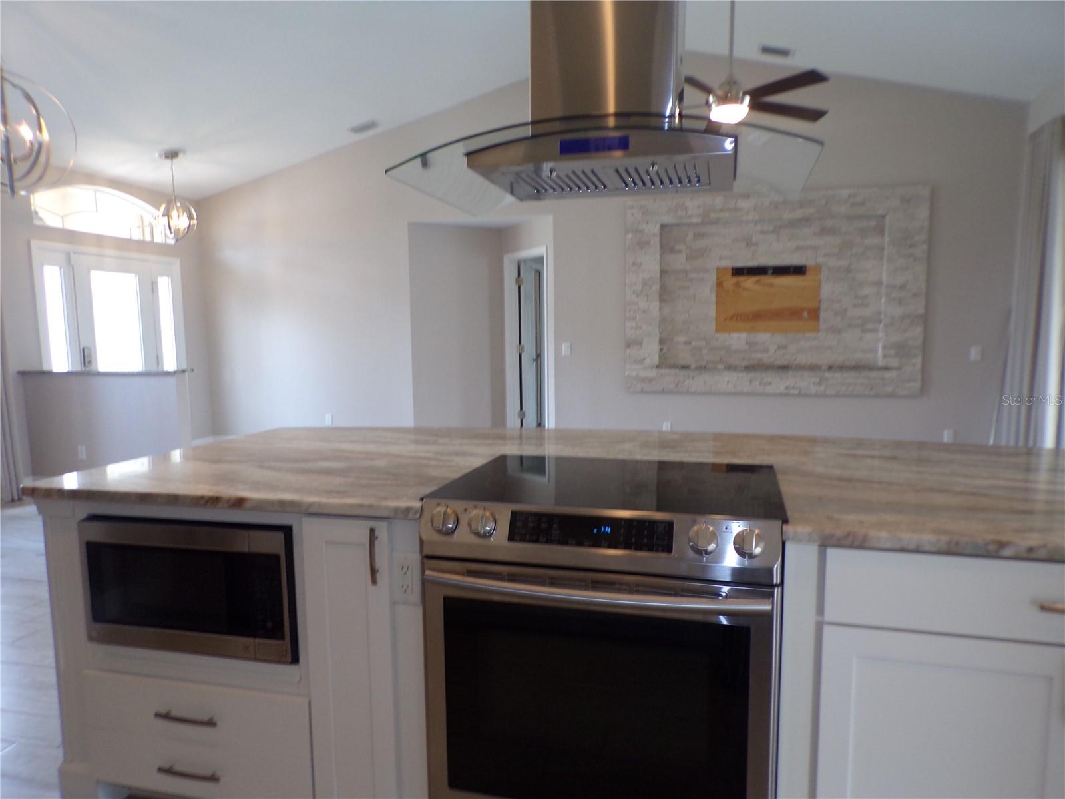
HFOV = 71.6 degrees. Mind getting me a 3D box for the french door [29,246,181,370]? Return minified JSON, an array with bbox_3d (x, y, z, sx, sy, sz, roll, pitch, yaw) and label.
[{"bbox_3d":[-4.074,-0.380,7.269,0.120,2.120,1.760,1,6,15],"label":"french door"}]

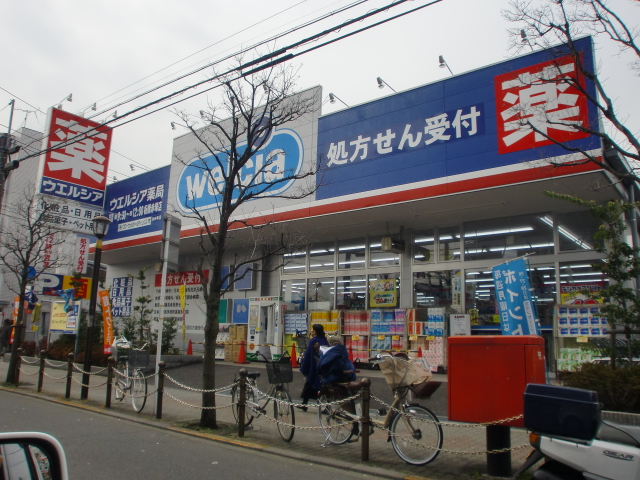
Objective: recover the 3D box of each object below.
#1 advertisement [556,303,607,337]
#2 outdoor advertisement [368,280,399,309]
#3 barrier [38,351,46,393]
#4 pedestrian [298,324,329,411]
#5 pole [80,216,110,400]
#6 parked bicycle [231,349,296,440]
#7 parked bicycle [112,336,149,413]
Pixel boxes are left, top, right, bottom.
[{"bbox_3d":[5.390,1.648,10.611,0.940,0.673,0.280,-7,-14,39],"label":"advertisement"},{"bbox_3d":[1.751,1.478,14.243,0.854,0.720,0.040,-7,-13,38],"label":"outdoor advertisement"},{"bbox_3d":[-6.123,2.895,11.434,0.110,0.890,0.110,-8,-14,41],"label":"barrier"},{"bbox_3d":[-0.121,2.317,9.455,0.450,1.528,0.480,-4,-11,25],"label":"pedestrian"},{"bbox_3d":[-4.661,1.347,10.728,0.393,3.732,0.393,-8,-14,41],"label":"pole"},{"bbox_3d":[-0.728,2.081,7.031,0.550,1.060,1.780,9,-13,-34],"label":"parked bicycle"},{"bbox_3d":[-3.406,2.401,9.251,0.500,1.170,1.740,8,-13,-34],"label":"parked bicycle"}]

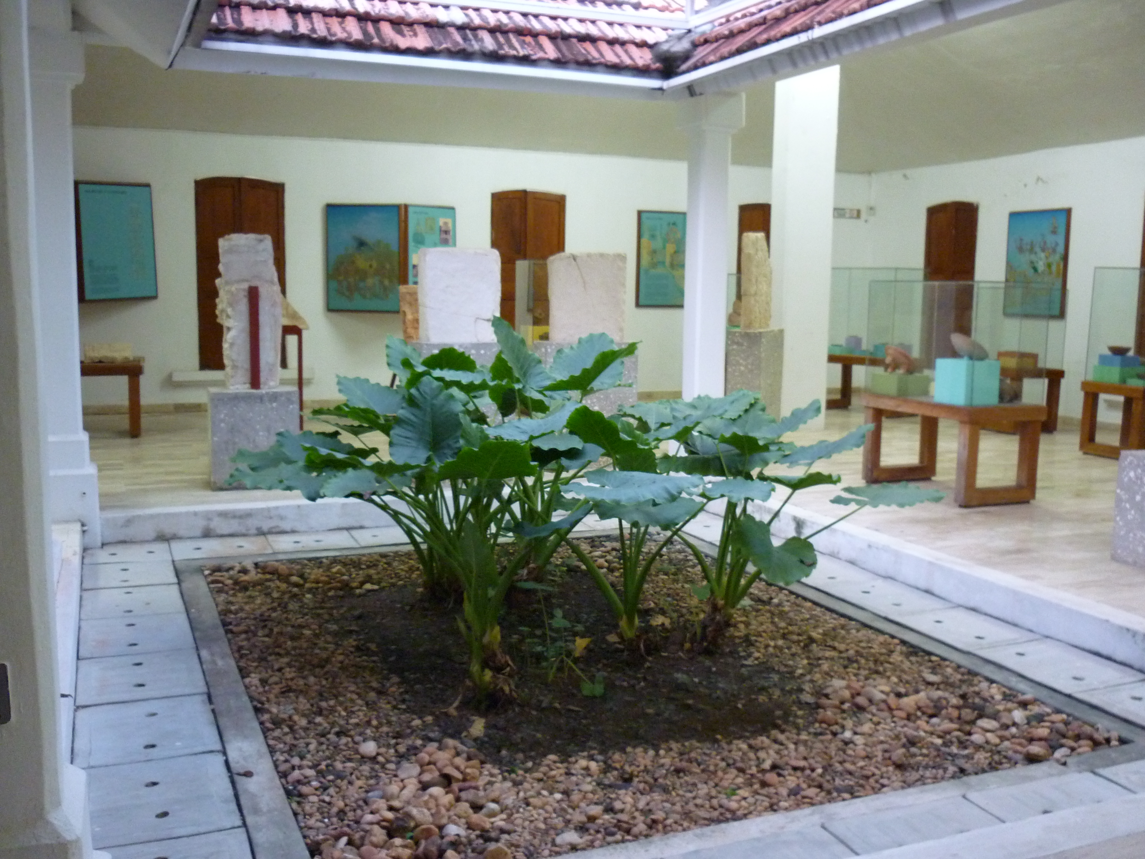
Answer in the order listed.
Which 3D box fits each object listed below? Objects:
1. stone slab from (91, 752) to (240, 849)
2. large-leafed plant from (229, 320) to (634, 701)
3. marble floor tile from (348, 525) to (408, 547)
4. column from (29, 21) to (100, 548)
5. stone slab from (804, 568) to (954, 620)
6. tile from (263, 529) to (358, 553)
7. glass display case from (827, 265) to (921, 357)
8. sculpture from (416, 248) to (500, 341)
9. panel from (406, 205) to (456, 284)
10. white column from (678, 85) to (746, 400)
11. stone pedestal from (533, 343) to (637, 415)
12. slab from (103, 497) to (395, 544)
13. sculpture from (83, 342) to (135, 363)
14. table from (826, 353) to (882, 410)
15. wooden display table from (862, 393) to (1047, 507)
[{"bbox_3d":[-1.424,1.274,3.712,0.524,0.050,0.647,-2,7,-23],"label":"stone slab"},{"bbox_3d":[-0.571,0.269,5.307,1.898,1.533,1.679,1,7,0],"label":"large-leafed plant"},{"bbox_3d":[-1.279,0.792,7.964,0.613,0.040,0.588,-2,7,-23],"label":"marble floor tile"},{"bbox_3d":[-3.470,-0.928,7.356,0.440,3.444,0.437,-2,7,-23],"label":"column"},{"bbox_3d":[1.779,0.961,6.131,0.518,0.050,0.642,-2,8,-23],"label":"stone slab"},{"bbox_3d":[-1.744,0.764,7.316,0.562,0.050,0.547,-2,8,-23],"label":"tile"},{"bbox_3d":[3.898,-1.498,14.158,0.745,1.110,1.212,-4,9,-36],"label":"glass display case"},{"bbox_3d":[-0.994,-1.139,9.383,0.669,0.781,0.286,-2,7,-23],"label":"sculpture"},{"bbox_3d":[-1.960,-2.376,15.149,0.840,1.445,0.050,-5,9,-43],"label":"panel"},{"bbox_3d":[1.128,-1.103,9.331,0.428,3.427,0.428,-2,7,-23],"label":"white column"},{"bbox_3d":[0.094,-0.213,9.352,0.818,1.080,0.438,-2,8,-23],"label":"stone pedestal"},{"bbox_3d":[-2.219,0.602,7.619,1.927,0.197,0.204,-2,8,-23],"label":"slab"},{"bbox_3d":[-4.929,-0.811,11.600,0.459,0.205,0.302,-2,7,-23],"label":"sculpture"},{"bbox_3d":[3.885,-0.585,14.269,0.745,0.730,1.212,-4,9,-36],"label":"table"},{"bbox_3d":[3.067,0.130,8.929,0.731,0.754,1.260,-2,7,-23],"label":"wooden display table"}]

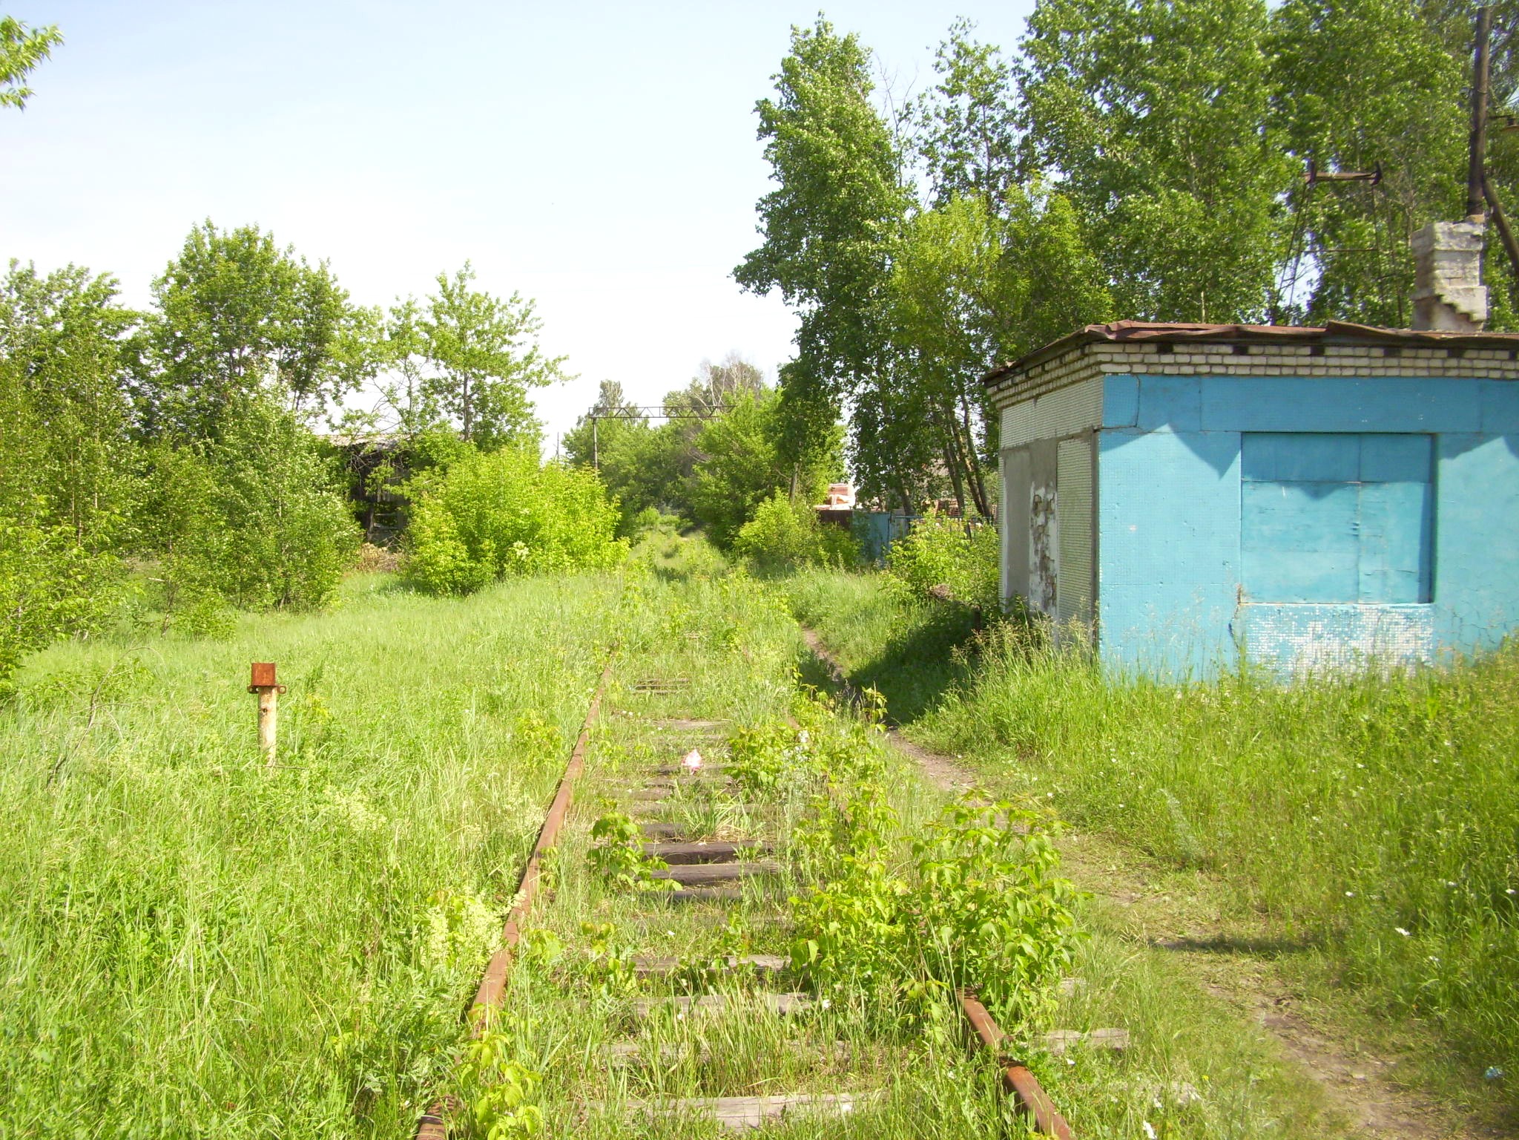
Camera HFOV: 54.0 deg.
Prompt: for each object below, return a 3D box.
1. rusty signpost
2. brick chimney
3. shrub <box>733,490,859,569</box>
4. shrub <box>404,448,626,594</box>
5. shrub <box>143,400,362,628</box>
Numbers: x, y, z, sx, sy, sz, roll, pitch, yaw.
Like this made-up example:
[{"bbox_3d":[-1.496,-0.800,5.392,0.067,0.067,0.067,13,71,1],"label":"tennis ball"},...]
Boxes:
[{"bbox_3d":[-3.053,0.931,9.250,0.240,0.730,0.150,0,1,-6],"label":"rusty signpost"},{"bbox_3d":[6.568,-2.728,14.200,0.500,1.160,0.420,0,1,-5],"label":"brick chimney"},{"bbox_3d":[1.092,-1.128,45.000,3.700,2.500,3.200,0,1,-5],"label":"shrub"},{"bbox_3d":[-5.154,-0.980,32.000,4.500,3.250,4.000,0,1,-5],"label":"shrub"},{"bbox_3d":[-8.263,-0.976,24.300,3.300,3.600,3.000,0,2,-19],"label":"shrub"}]

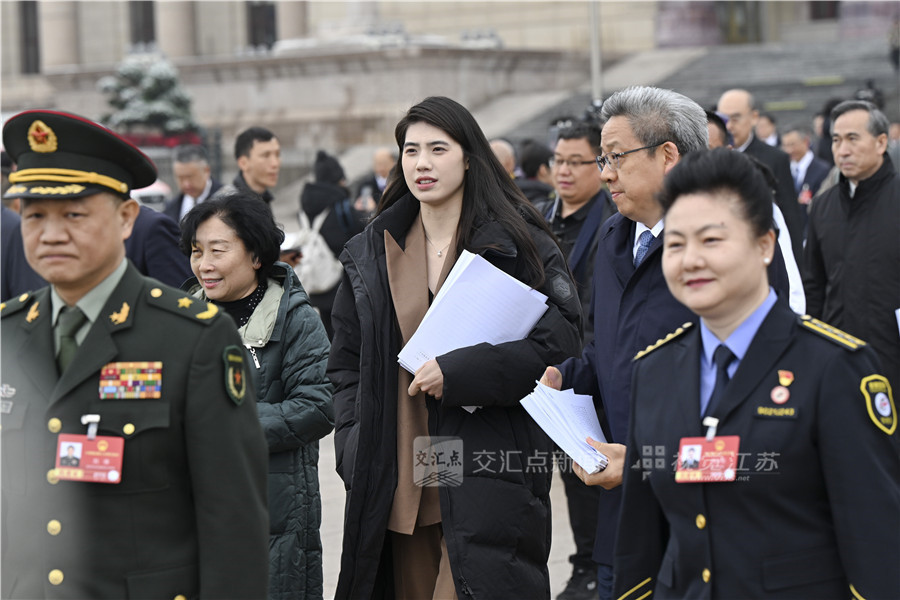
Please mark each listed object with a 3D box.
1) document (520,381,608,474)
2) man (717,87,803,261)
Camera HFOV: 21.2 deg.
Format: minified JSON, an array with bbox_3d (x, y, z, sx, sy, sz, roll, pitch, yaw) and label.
[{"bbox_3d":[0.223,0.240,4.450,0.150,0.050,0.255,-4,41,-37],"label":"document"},{"bbox_3d":[1.230,0.020,9.970,0.550,1.780,0.390,1,5,35],"label":"man"}]

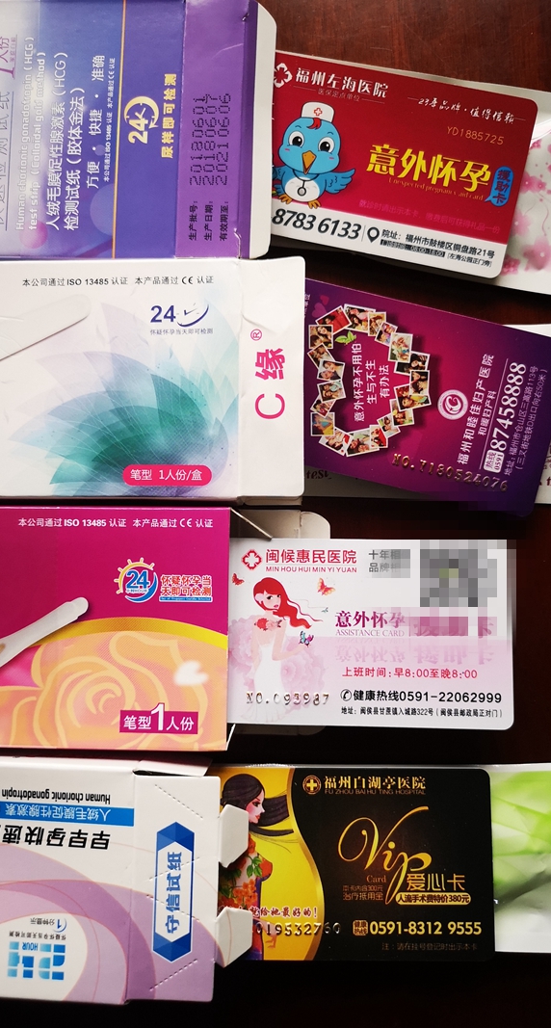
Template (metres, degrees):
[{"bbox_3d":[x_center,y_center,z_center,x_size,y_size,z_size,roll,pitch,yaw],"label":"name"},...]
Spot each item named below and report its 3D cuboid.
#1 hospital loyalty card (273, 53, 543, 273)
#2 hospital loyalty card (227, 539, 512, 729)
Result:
[{"bbox_3d":[0.030,-0.104,0.238,0.086,0.001,0.054,13,89,4],"label":"hospital loyalty card"},{"bbox_3d":[0.025,0.034,0.233,0.086,0.001,0.054,0,87,4],"label":"hospital loyalty card"}]

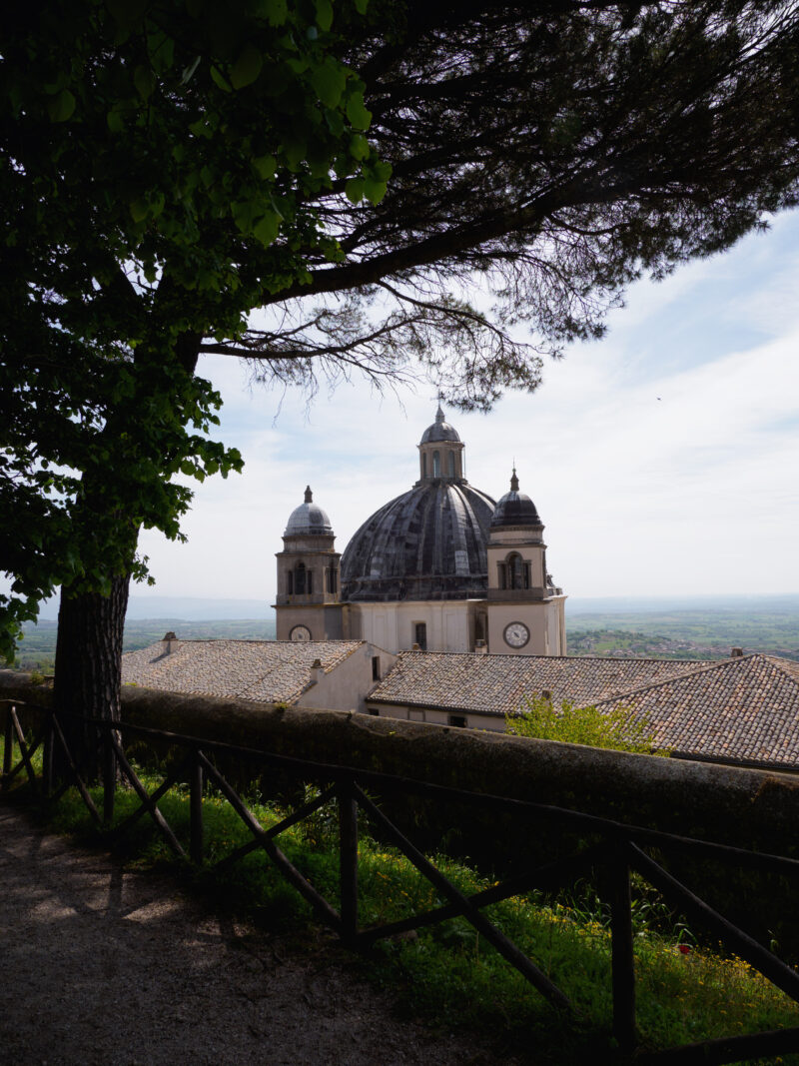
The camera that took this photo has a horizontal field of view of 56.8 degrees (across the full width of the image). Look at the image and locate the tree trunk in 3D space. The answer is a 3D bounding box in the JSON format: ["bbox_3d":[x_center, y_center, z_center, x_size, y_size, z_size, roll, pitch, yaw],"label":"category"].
[{"bbox_3d":[-3.200,1.460,7.650,0.760,2.350,0.740,0,-5,0],"label":"tree trunk"}]

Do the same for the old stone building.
[{"bbox_3d":[5.700,3.812,102.577,36.000,45.000,40.000,-1,-5,15],"label":"old stone building"}]

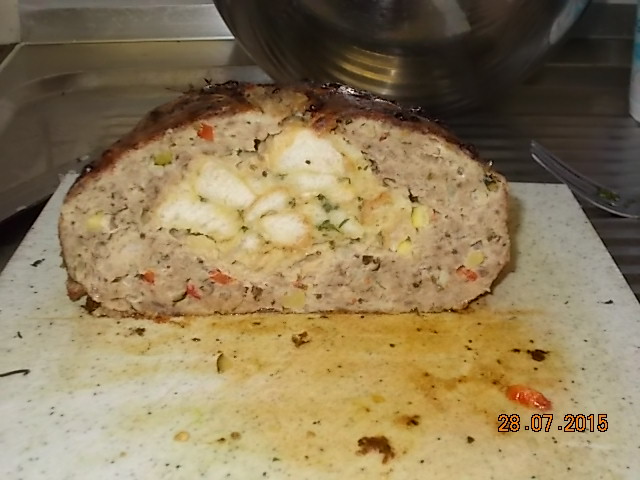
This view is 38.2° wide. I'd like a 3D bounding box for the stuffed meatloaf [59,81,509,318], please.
[{"bbox_3d":[-0.015,-0.031,0.380,0.162,0.079,0.110,-1,25,-3],"label":"stuffed meatloaf"}]

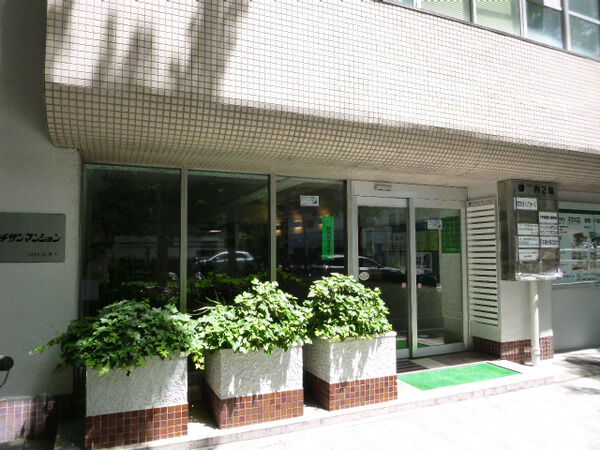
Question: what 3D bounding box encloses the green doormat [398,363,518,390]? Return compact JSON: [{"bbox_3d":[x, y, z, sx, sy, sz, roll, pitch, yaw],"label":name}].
[{"bbox_3d":[1.799,1.667,4.855,1.360,0.019,0.537,1,-4,-24],"label":"green doormat"}]

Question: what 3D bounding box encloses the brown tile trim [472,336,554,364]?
[{"bbox_3d":[2.867,1.662,5.917,0.959,0.279,0.571,1,-4,-24],"label":"brown tile trim"}]

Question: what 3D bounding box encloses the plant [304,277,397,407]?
[{"bbox_3d":[0.422,1.055,4.262,0.857,1.190,0.789,1,-4,-24],"label":"plant"}]

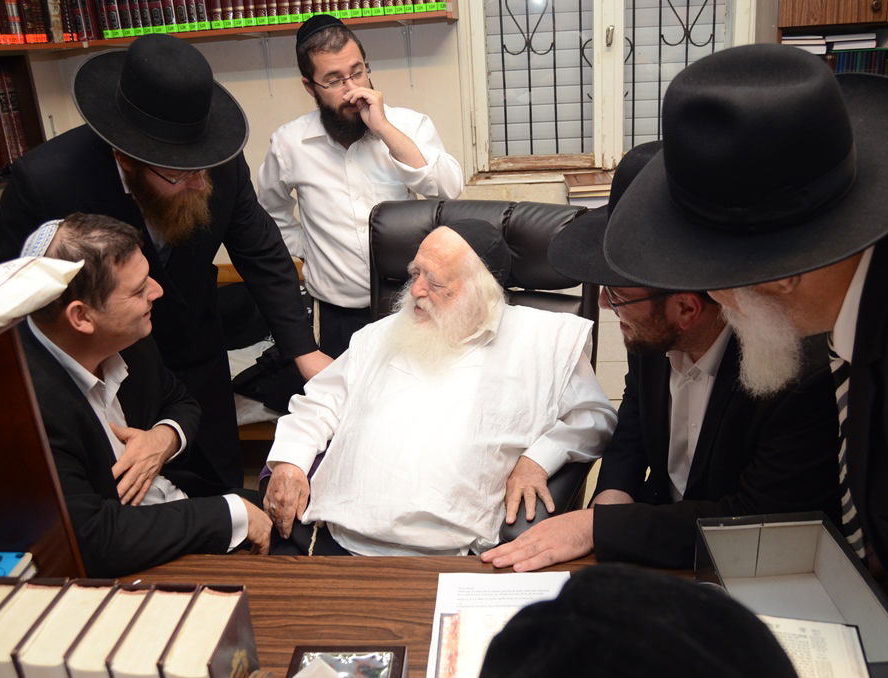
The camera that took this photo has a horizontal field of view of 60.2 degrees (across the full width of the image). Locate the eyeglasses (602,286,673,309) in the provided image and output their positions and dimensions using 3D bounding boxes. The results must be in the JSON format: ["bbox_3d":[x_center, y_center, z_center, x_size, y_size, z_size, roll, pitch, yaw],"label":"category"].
[{"bbox_3d":[0.349,-0.091,1.297,0.140,0.043,0.140,-10,18,7],"label":"eyeglasses"}]

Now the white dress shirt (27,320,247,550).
[{"bbox_3d":[-0.562,0.256,1.411,0.470,0.600,0.450,9,23,35],"label":"white dress shirt"}]

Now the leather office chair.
[{"bbox_3d":[0.023,0.357,1.684,0.660,1.230,0.700,4,20,25],"label":"leather office chair"}]

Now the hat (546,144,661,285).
[{"bbox_3d":[0.376,-0.213,1.320,0.380,0.160,0.330,-9,18,6],"label":"hat"}]

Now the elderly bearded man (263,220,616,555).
[{"bbox_3d":[0.028,0.406,1.490,0.660,1.240,0.800,1,19,17],"label":"elderly bearded man"}]

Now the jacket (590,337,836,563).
[{"bbox_3d":[0.510,0.237,1.442,0.520,0.640,0.490,-19,24,-38],"label":"jacket"}]

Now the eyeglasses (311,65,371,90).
[{"bbox_3d":[-0.270,-0.680,1.929,0.140,0.043,0.140,-29,50,-23],"label":"eyeglasses"}]

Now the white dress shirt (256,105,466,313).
[{"bbox_3d":[-0.211,-0.330,1.940,0.510,0.530,0.330,-7,19,-7],"label":"white dress shirt"}]

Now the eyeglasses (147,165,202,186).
[{"bbox_3d":[-0.559,-0.372,1.567,0.140,0.043,0.140,29,37,9],"label":"eyeglasses"}]

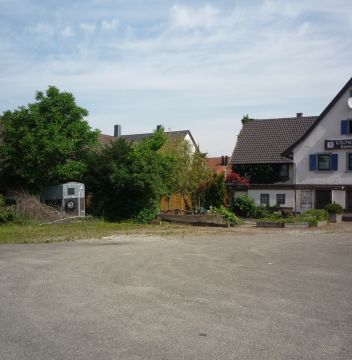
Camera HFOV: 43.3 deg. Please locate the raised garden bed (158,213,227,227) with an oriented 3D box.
[{"bbox_3d":[1.106,2.349,26.539,4.000,0.750,1.200,0,-1,12],"label":"raised garden bed"}]

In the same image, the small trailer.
[{"bbox_3d":[-7.593,1.373,30.000,1.650,2.300,3.100,1,-1,-42],"label":"small trailer"}]

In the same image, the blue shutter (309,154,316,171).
[{"bbox_3d":[9.480,-1.179,30.590,0.480,1.130,0.050,0,-1,28],"label":"blue shutter"}]

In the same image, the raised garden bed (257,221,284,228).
[{"bbox_3d":[5.154,2.427,24.200,1.450,0.340,0.800,0,-1,-3],"label":"raised garden bed"}]

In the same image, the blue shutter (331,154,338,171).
[{"bbox_3d":[11.146,-1.226,31.085,0.430,1.180,0.060,0,-1,24],"label":"blue shutter"}]

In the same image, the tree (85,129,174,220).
[{"bbox_3d":[-2.996,-0.313,28.900,5.700,5.800,5.000,0,-1,0],"label":"tree"}]

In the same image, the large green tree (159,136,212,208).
[{"bbox_3d":[0.649,-0.307,30.300,3.600,5.300,3.500,0,-1,0],"label":"large green tree"}]

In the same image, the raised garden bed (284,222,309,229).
[{"bbox_3d":[6.893,2.556,25.386,1.400,0.340,0.800,0,-1,15],"label":"raised garden bed"}]

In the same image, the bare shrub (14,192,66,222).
[{"bbox_3d":[-8.398,1.704,27.500,2.900,1.750,2.300,0,-1,0],"label":"bare shrub"}]

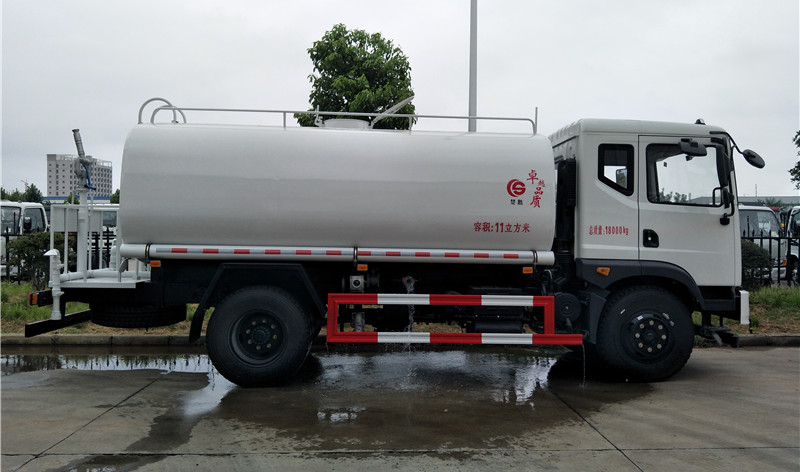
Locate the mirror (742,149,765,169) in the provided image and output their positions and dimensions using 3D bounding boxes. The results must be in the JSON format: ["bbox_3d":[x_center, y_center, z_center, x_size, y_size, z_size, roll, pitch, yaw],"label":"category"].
[{"bbox_3d":[3.789,-0.824,5.938,0.270,0.120,0.270,40,6,-2],"label":"mirror"}]

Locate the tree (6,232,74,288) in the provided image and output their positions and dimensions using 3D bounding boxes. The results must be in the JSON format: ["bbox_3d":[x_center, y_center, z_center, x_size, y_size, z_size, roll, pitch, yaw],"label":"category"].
[{"bbox_3d":[-8.156,0.578,12.584,1.500,1.250,1.400,1,-1,-3],"label":"tree"}]

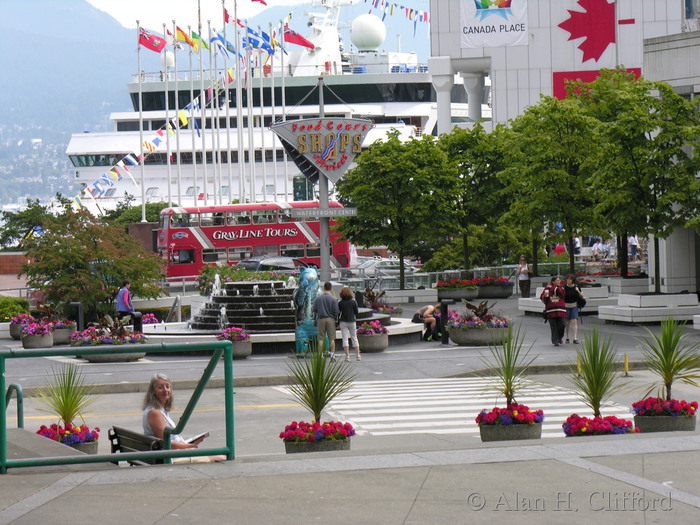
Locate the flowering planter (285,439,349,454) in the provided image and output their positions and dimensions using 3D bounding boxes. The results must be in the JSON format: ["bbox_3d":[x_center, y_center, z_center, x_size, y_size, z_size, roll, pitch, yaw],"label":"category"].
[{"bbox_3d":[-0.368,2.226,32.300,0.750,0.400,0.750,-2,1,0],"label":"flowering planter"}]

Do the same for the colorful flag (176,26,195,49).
[{"bbox_3d":[-9.289,-12.698,162.000,1.150,1.350,0.350,-2,1,-6],"label":"colorful flag"}]

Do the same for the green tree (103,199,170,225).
[{"bbox_3d":[-12.819,-2.715,172.000,4.200,2.400,3.600,-2,1,0],"label":"green tree"}]

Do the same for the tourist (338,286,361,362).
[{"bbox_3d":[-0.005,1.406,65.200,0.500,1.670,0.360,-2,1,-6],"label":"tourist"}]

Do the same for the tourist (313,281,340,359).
[{"bbox_3d":[-0.542,1.350,65.800,0.600,1.780,0.380,-2,1,-7],"label":"tourist"}]

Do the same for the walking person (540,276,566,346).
[{"bbox_3d":[4.829,1.160,67.500,0.600,1.660,0.420,-1,1,5],"label":"walking person"}]

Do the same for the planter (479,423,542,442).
[{"bbox_3d":[1.901,2.116,33.700,0.750,0.420,0.750,-2,1,0],"label":"planter"}]

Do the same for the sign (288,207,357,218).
[{"bbox_3d":[-0.667,-1.316,75.500,1.780,0.230,0.220,-2,1,-22],"label":"sign"}]

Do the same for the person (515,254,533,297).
[{"bbox_3d":[5.852,0.579,96.000,0.550,1.650,0.380,-2,1,0],"label":"person"}]

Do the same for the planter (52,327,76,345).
[{"bbox_3d":[-7.479,1.902,74.300,0.780,0.450,0.780,-1,2,0],"label":"planter"}]

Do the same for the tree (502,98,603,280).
[{"bbox_3d":[6.281,-2.253,88.000,3.500,5.800,3.500,-2,1,0],"label":"tree"}]

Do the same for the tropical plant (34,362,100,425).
[{"bbox_3d":[-3.022,1.428,30.500,0.720,0.730,0.700,-2,1,0],"label":"tropical plant"}]

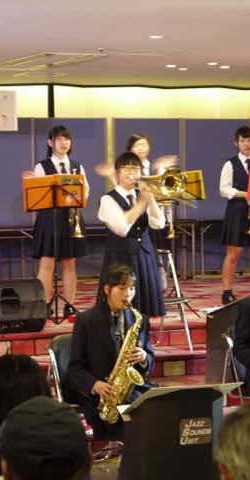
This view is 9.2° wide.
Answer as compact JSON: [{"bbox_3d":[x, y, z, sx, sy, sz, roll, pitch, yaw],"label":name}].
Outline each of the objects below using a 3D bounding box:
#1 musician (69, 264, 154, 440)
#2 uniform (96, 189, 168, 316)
[{"bbox_3d":[-0.050,0.766,9.150,0.480,1.240,0.700,-2,2,-30],"label":"musician"},{"bbox_3d":[0.046,0.087,10.900,0.450,0.910,0.380,-2,2,-33],"label":"uniform"}]

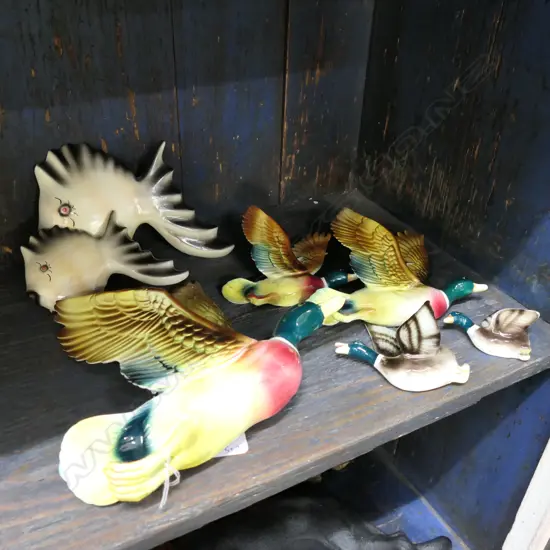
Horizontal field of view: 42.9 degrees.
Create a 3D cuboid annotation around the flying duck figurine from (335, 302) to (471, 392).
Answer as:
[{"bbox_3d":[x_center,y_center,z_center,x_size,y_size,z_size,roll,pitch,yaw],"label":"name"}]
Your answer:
[{"bbox_3d":[0.107,0.061,0.597,0.115,0.040,0.068,6,34,6],"label":"flying duck figurine"}]

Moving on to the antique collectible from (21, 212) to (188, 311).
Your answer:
[{"bbox_3d":[-0.158,-0.017,0.659,0.146,0.082,0.026,-14,12,-22],"label":"antique collectible"}]

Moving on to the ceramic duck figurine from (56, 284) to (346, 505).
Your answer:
[{"bbox_3d":[-0.051,0.044,0.530,0.268,0.106,0.121,-25,42,-34],"label":"ceramic duck figurine"}]

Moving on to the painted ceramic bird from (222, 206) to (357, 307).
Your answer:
[{"bbox_3d":[0.010,-0.018,0.668,0.133,0.062,0.083,-5,34,-10],"label":"painted ceramic bird"}]

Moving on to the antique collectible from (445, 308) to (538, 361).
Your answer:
[{"bbox_3d":[0.190,0.047,0.628,0.083,0.034,0.035,14,36,17],"label":"antique collectible"}]

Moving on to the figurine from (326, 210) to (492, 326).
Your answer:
[{"bbox_3d":[0.112,-0.011,0.648,0.173,0.079,0.094,-5,34,-10],"label":"figurine"}]

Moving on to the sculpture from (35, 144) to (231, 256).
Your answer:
[{"bbox_3d":[-0.134,-0.068,0.694,0.182,0.129,0.034,-8,18,-14],"label":"sculpture"}]

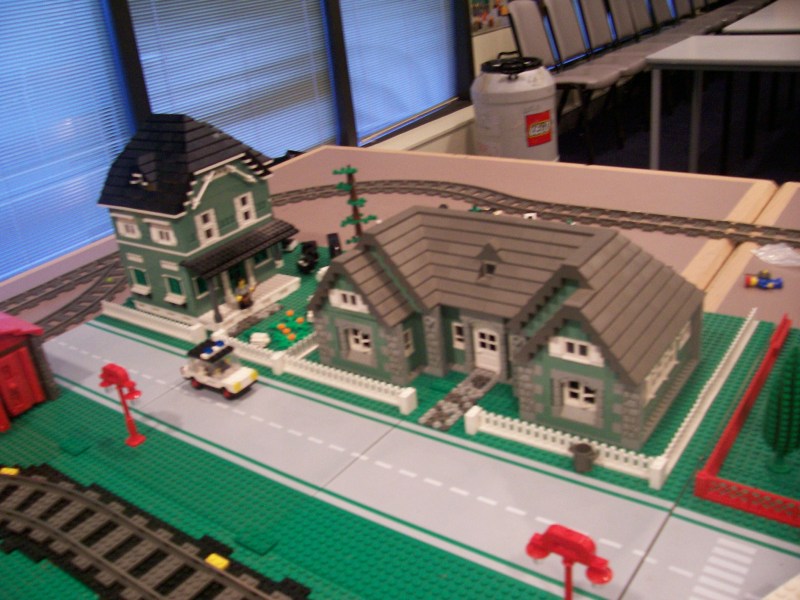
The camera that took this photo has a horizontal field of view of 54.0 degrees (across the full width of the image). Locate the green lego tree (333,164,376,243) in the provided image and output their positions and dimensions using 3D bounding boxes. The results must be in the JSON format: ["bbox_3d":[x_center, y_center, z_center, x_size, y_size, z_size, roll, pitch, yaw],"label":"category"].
[{"bbox_3d":[-0.058,-0.107,1.045,0.053,0.152,0.053,12,31,35],"label":"green lego tree"}]

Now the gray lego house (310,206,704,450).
[{"bbox_3d":[0.098,-0.003,0.794,0.362,0.144,0.177,12,31,35],"label":"gray lego house"}]

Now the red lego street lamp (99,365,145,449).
[{"bbox_3d":[-0.260,0.098,0.742,0.066,0.084,0.017,12,31,35],"label":"red lego street lamp"}]

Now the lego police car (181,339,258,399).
[{"bbox_3d":[-0.194,0.070,0.831,0.083,0.045,0.034,12,31,35],"label":"lego police car"}]

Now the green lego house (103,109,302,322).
[{"bbox_3d":[-0.261,-0.119,1.019,0.202,0.240,0.166,12,31,35],"label":"green lego house"}]

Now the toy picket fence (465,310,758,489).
[{"bbox_3d":[0.222,0.062,0.770,0.175,0.021,0.314,12,31,35],"label":"toy picket fence"}]

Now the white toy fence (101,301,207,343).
[{"bbox_3d":[-0.316,0.023,0.990,0.199,0.021,0.014,12,31,35],"label":"white toy fence"}]

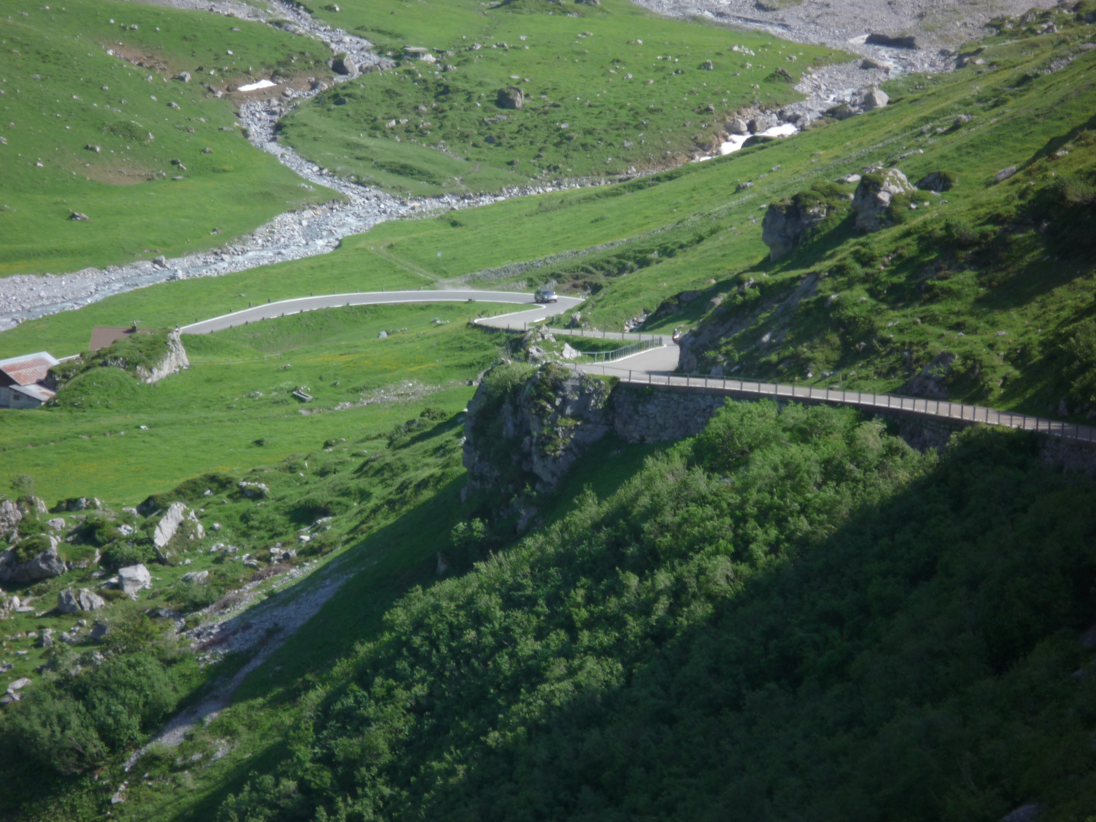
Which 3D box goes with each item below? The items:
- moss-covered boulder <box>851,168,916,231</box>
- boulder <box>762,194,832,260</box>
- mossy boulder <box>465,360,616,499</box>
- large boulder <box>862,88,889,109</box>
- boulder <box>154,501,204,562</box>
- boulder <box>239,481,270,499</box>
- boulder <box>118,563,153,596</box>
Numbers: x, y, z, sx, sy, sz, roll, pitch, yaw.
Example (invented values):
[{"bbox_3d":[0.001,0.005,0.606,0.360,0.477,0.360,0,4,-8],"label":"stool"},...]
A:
[{"bbox_3d":[36.609,-23.067,518.000,6.930,6.350,6.200,4,9,4],"label":"moss-covered boulder"},{"bbox_3d":[26.606,-19.691,508.000,7.440,6.550,6.300,4,9,3],"label":"boulder"},{"bbox_3d":[-0.926,1.698,428.000,13.220,10.990,10.500,3,9,0],"label":"mossy boulder"},{"bbox_3d":[54.479,-51.916,790.000,4.510,3.450,4.000,4,9,4],"label":"large boulder"},{"bbox_3d":[-36.373,11.914,467.000,5.080,5.390,4.300,3,9,-4],"label":"boulder"},{"bbox_3d":[-29.850,8.038,482.000,3.100,1.620,2.400,3,9,-3],"label":"boulder"},{"bbox_3d":[-39.713,16.231,457.000,3.340,2.830,3.000,3,9,-5],"label":"boulder"}]

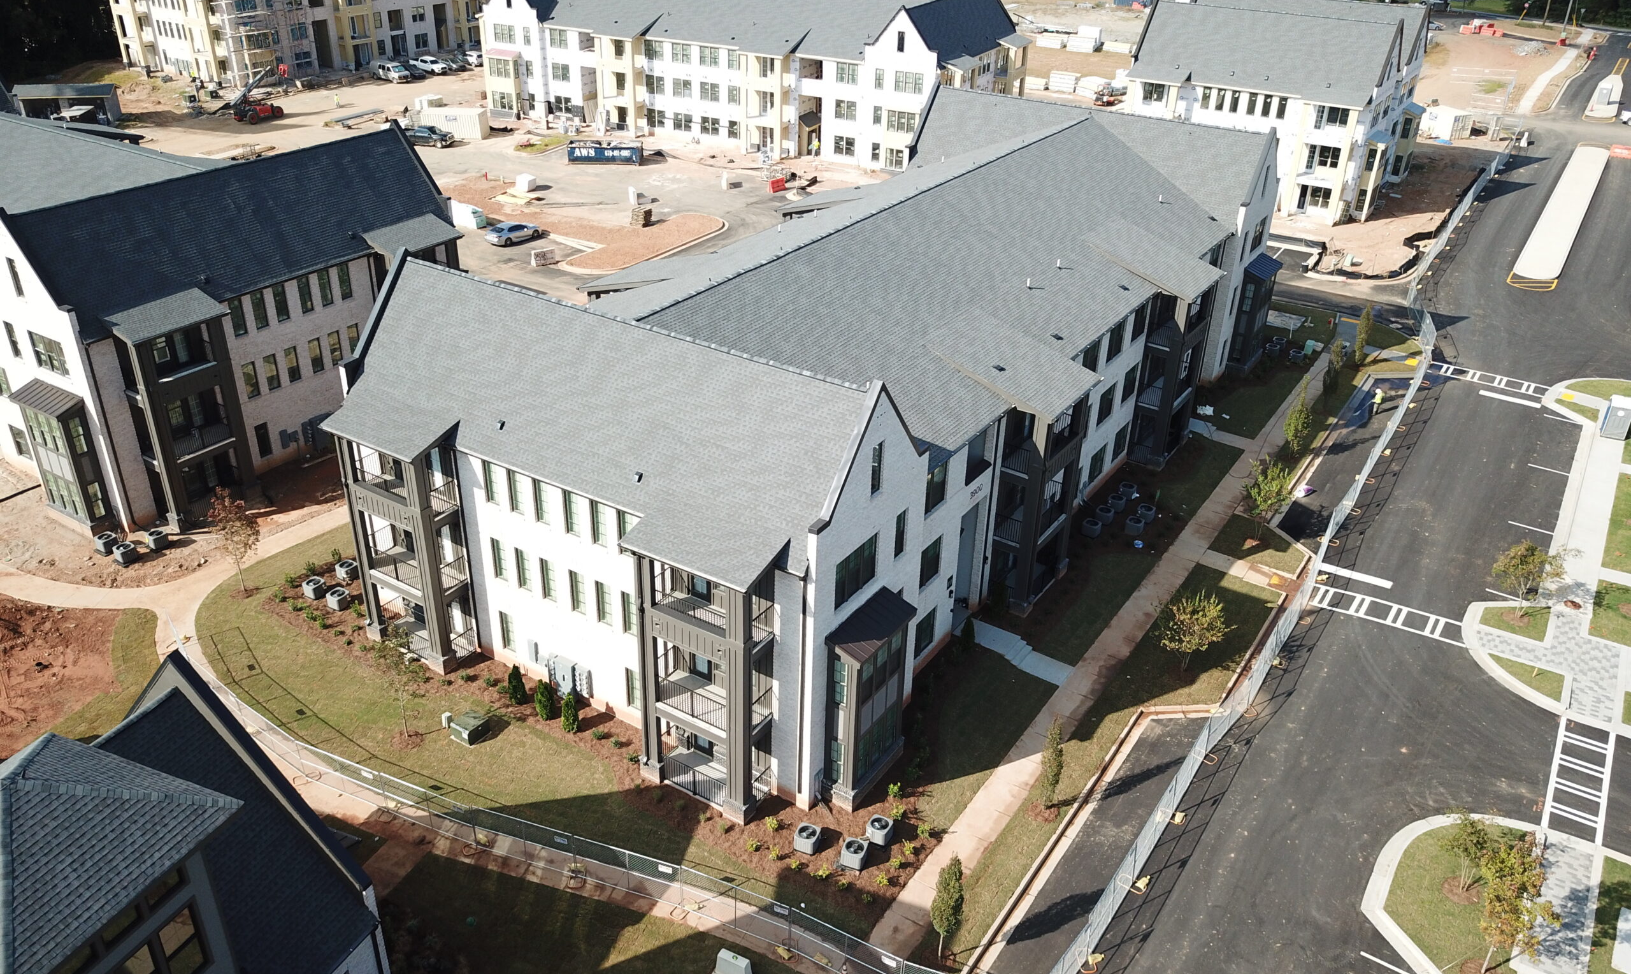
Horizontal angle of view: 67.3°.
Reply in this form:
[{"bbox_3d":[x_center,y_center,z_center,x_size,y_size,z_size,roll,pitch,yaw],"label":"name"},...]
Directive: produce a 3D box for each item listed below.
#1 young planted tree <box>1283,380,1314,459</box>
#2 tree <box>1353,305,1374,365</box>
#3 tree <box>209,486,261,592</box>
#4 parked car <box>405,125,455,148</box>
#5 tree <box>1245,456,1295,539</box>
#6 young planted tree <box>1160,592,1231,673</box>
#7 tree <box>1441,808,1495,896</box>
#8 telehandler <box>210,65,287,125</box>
[{"bbox_3d":[25.705,-3.551,64.465,1.500,4.400,1.500,18,32,28],"label":"young planted tree"},{"bbox_3d":[34.626,-9.473,76.819,0.950,3.900,0.950,19,33,28],"label":"tree"},{"bbox_3d":[-24.307,2.248,51.157,1.800,5.000,1.800,19,33,28],"label":"tree"},{"bbox_3d":[-38.515,-34.550,120.616,5.800,1.900,2.000,5,28,7],"label":"parked car"},{"bbox_3d":[21.291,0.660,57.187,2.350,4.200,2.350,18,32,28],"label":"tree"},{"bbox_3d":[14.970,5.738,48.595,2.700,3.700,2.700,18,32,28],"label":"young planted tree"},{"bbox_3d":[20.499,11.732,38.845,1.900,3.000,1.900,18,32,28],"label":"tree"},{"bbox_3d":[-58.808,-41.067,128.449,2.500,5.100,7.300,13,30,20],"label":"telehandler"}]

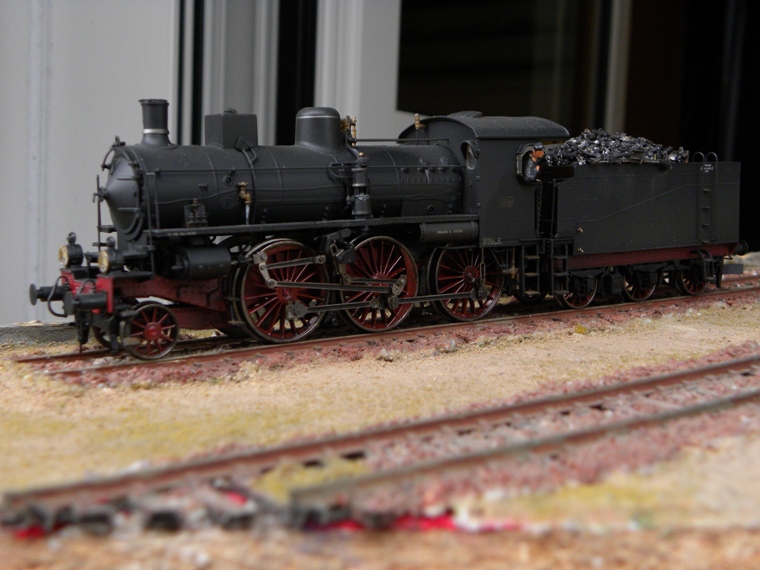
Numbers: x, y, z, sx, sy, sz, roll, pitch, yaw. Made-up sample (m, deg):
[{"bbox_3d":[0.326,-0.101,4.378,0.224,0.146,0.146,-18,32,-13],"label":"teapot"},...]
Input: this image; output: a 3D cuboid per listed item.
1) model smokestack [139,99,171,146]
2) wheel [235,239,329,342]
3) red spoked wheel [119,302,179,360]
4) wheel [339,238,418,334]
[{"bbox_3d":[-0.045,-0.032,0.228,0.006,0.010,0.006,-5,8,-35],"label":"model smokestack"},{"bbox_3d":[-0.020,0.001,0.239,0.022,0.022,0.003,-5,8,-35],"label":"wheel"},{"bbox_3d":[-0.045,0.009,0.222,0.011,0.011,0.003,-5,8,-35],"label":"red spoked wheel"},{"bbox_3d":[-0.001,0.000,0.253,0.022,0.022,0.003,-5,8,-35],"label":"wheel"}]

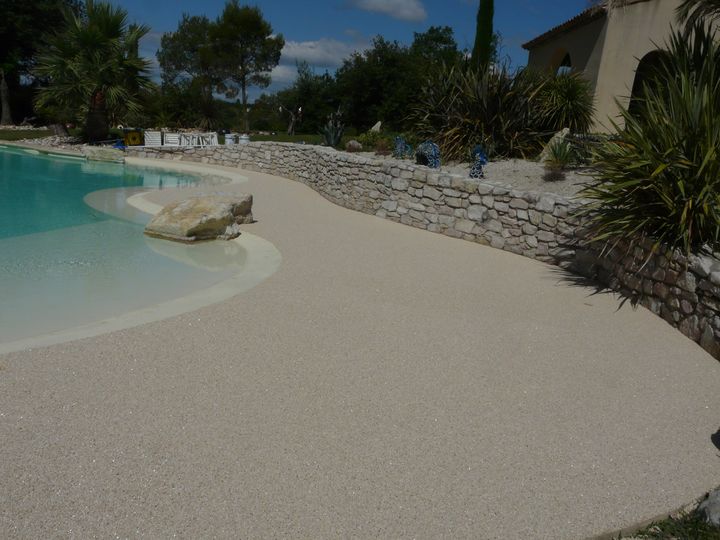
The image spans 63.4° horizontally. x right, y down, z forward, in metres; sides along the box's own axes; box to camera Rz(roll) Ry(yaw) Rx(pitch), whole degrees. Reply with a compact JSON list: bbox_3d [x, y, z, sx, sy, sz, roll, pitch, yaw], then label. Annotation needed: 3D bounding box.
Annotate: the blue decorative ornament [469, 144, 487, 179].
[{"bbox_3d":[1.555,-1.423,7.640,0.260,0.447,0.260,8,17,29],"label":"blue decorative ornament"}]

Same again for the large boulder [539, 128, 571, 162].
[{"bbox_3d":[3.237,-2.068,9.694,0.533,0.575,0.480,0,15,0],"label":"large boulder"}]

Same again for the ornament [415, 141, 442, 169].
[{"bbox_3d":[1.008,-1.725,8.698,0.380,0.419,0.420,11,18,35],"label":"ornament"}]

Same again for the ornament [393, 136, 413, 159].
[{"bbox_3d":[0.712,-2.051,9.750,0.300,0.369,0.260,8,17,29],"label":"ornament"}]

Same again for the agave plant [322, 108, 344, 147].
[{"bbox_3d":[-0.539,-2.895,11.854,0.448,0.784,0.460,0,15,0],"label":"agave plant"}]

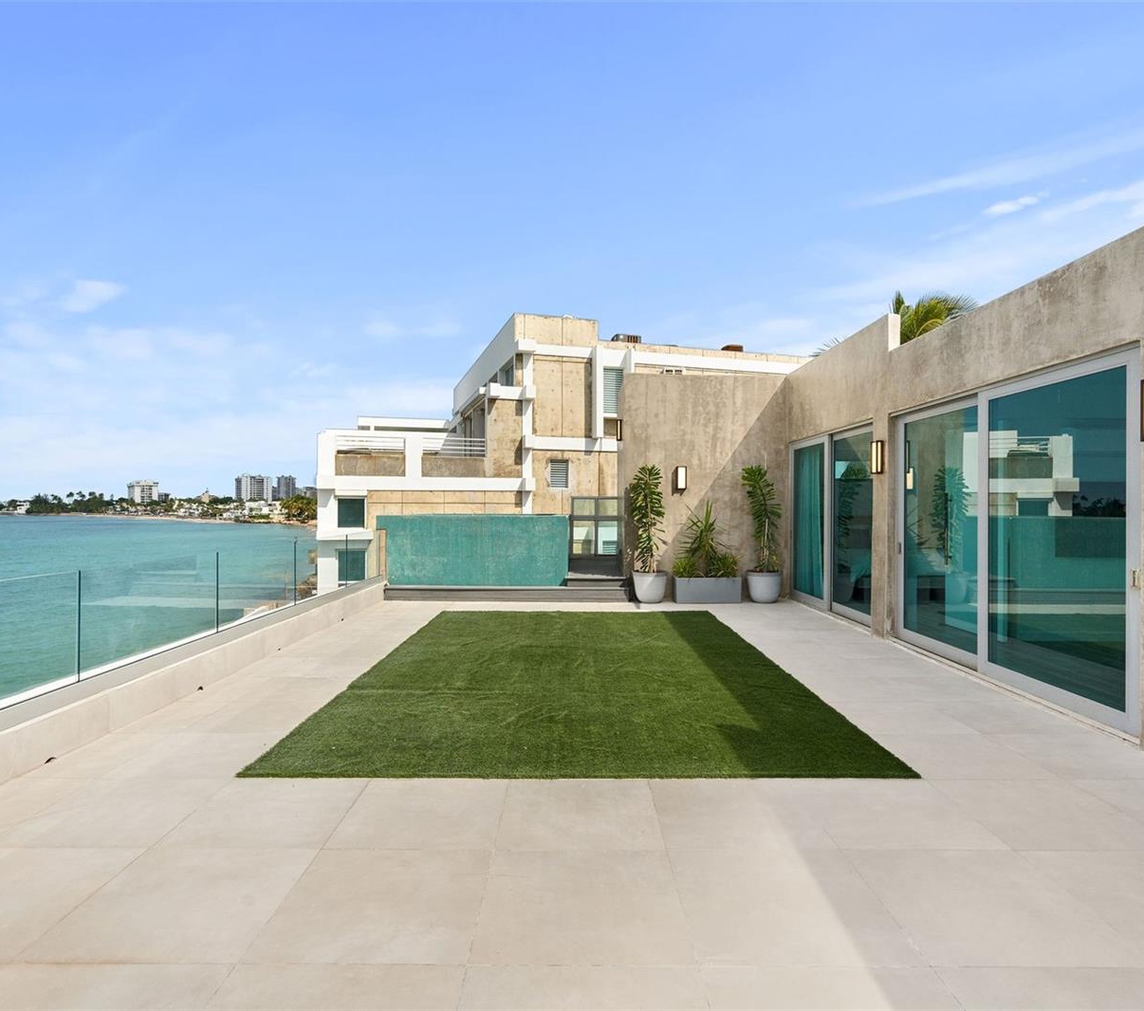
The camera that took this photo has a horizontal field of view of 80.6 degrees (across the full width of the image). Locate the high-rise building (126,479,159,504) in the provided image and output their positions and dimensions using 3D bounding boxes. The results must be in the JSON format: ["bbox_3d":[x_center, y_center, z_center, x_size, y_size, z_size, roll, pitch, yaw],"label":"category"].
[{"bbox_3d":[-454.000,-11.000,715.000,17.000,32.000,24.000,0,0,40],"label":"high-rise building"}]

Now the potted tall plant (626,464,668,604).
[{"bbox_3d":[1.171,0.426,10.437,0.590,2.117,0.570,0,0,0],"label":"potted tall plant"}]

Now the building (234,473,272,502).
[{"bbox_3d":[-373.000,-13.700,790.000,18.000,42.000,34.000,0,0,45],"label":"building"}]

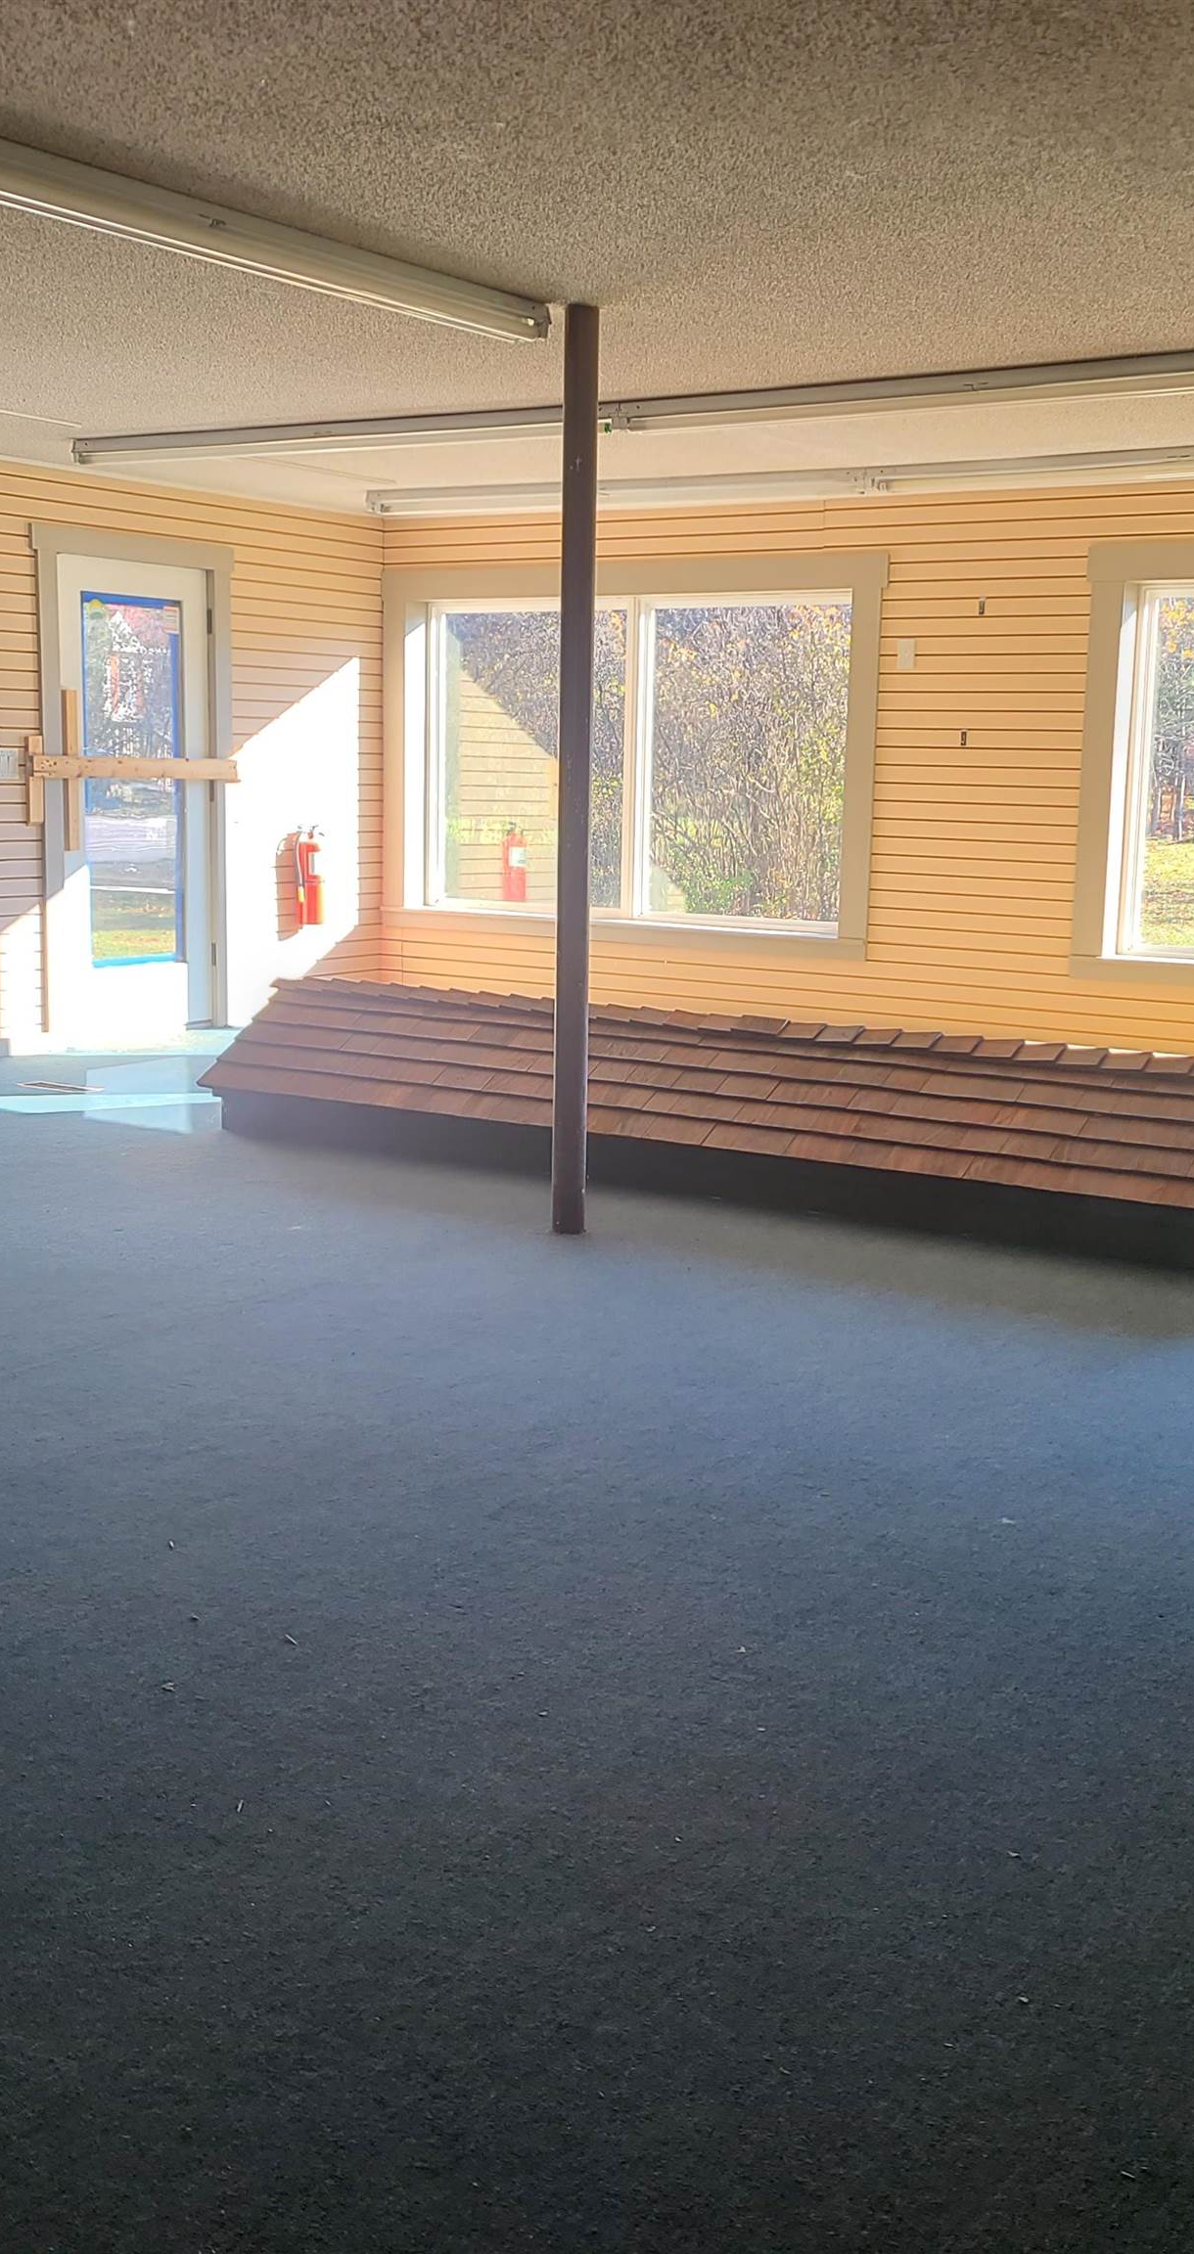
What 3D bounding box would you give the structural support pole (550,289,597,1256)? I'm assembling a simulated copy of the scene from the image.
[{"bbox_3d":[-0.054,-0.898,5.923,0.085,2.395,0.085,1,9,-1],"label":"structural support pole"}]

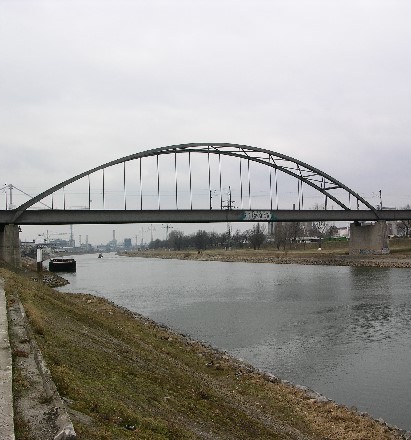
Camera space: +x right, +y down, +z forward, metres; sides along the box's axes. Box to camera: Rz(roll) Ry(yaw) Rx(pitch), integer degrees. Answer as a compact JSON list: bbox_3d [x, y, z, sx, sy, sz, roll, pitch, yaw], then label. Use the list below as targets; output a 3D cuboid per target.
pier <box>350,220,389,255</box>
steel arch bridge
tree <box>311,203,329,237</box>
[{"bbox_3d":[50.976,5.652,184.786,3.300,10.000,13.000,0,-3,-29],"label":"pier"},{"bbox_3d":[2.734,-9.432,159.252,109.250,20.900,11.800,0,-3,-29],"label":"steel arch bridge"},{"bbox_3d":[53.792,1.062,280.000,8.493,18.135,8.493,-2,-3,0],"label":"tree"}]

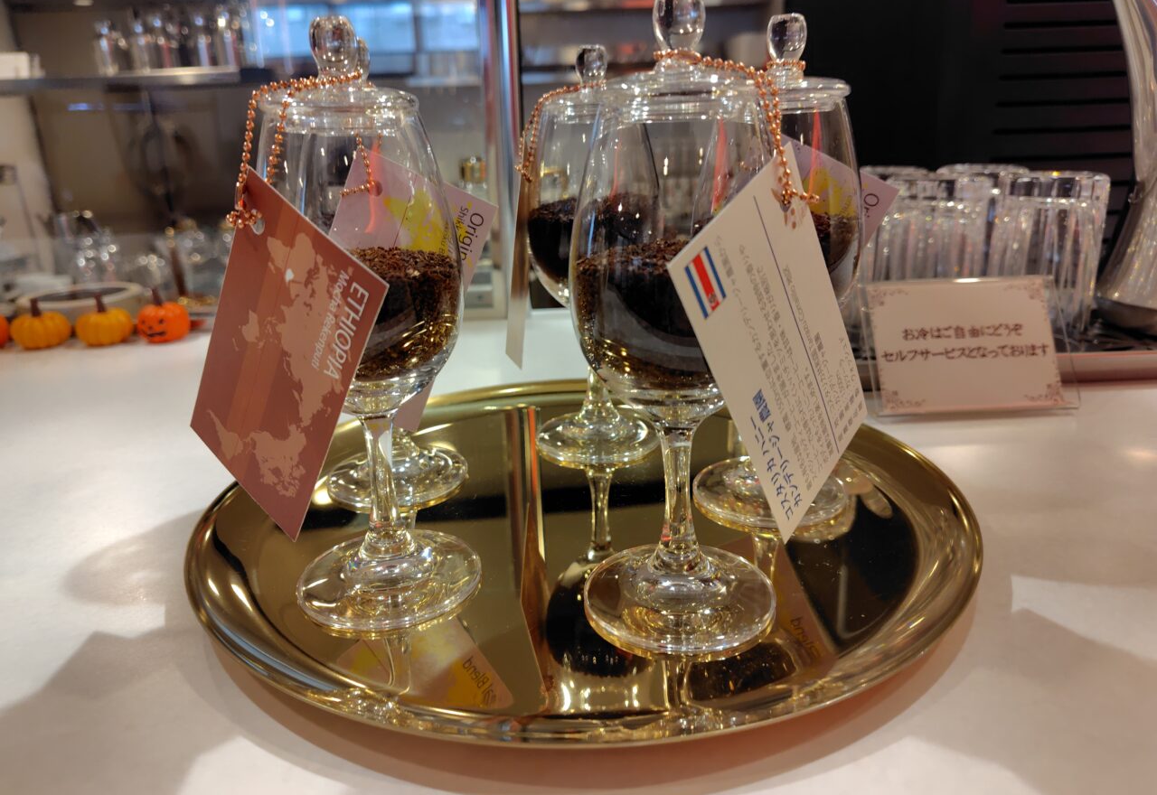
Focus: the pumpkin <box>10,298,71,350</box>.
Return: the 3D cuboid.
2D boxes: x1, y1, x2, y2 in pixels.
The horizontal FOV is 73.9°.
[{"bbox_3d":[-0.425,-0.058,0.600,0.040,0.039,0.040,-2,18,0],"label":"pumpkin"}]

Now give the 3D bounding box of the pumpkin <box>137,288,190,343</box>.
[{"bbox_3d":[-0.332,-0.065,0.607,0.037,0.043,0.037,-3,18,-5],"label":"pumpkin"}]

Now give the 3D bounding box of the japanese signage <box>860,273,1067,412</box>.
[{"bbox_3d":[0.209,-0.028,0.414,0.106,0.074,0.014,-2,-9,0],"label":"japanese signage"}]

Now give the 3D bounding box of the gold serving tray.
[{"bbox_3d":[0.001,0.041,0.292,0.269,0.019,0.269,-2,18,0],"label":"gold serving tray"}]

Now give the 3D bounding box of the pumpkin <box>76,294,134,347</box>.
[{"bbox_3d":[-0.376,-0.061,0.603,0.039,0.041,0.039,-2,18,0],"label":"pumpkin"}]

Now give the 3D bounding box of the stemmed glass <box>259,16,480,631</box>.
[{"bbox_3d":[-0.065,-0.021,0.233,0.062,0.173,0.062,-2,18,0],"label":"stemmed glass"}]

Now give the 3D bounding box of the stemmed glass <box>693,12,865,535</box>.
[{"bbox_3d":[0.074,-0.043,0.285,0.062,0.173,0.062,-2,18,0],"label":"stemmed glass"}]

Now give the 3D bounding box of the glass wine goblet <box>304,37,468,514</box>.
[{"bbox_3d":[-0.080,-0.047,0.311,0.062,0.173,0.062,-2,18,0],"label":"glass wine goblet"}]

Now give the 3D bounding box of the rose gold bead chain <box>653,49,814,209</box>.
[{"bbox_3d":[0.039,-0.069,0.193,0.043,0.039,0.015,8,21,28],"label":"rose gold bead chain"}]

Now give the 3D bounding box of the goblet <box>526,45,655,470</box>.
[{"bbox_3d":[0.008,-0.061,0.346,0.062,0.173,0.062,-2,18,0],"label":"goblet"}]

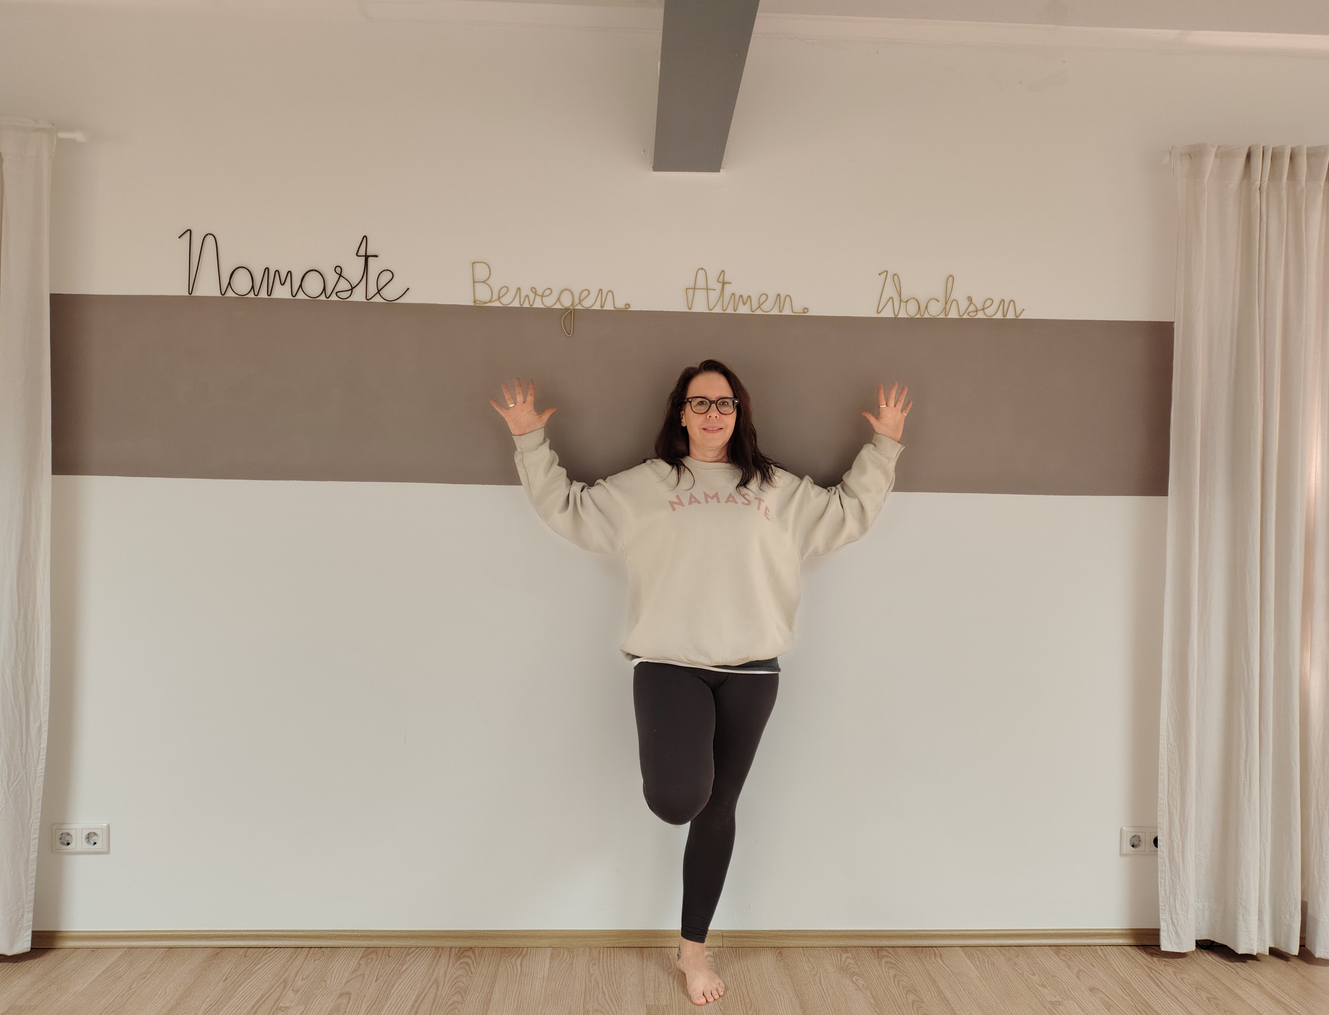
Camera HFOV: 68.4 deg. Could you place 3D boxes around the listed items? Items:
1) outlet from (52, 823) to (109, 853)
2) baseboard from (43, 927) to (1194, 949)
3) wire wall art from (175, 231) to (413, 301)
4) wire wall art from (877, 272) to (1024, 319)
[{"bbox_3d":[-1.604,0.912,2.686,0.156,0.084,0.012,1,-1,-2],"label":"outlet"},{"bbox_3d":[-0.143,1.209,2.741,3.310,0.049,0.018,1,-1,-2],"label":"baseboard"},{"bbox_3d":[-1.034,-0.675,2.732,0.639,0.185,0.009,1,-1,-2],"label":"wire wall art"},{"bbox_3d":[0.826,-0.609,2.811,0.430,0.135,0.009,1,-1,-2],"label":"wire wall art"}]

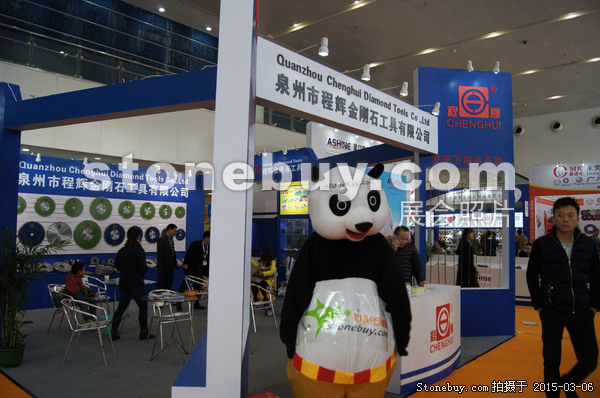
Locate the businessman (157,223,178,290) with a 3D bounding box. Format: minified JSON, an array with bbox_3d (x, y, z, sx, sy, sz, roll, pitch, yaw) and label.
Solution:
[{"bbox_3d":[-2.710,1.347,9.210,0.300,1.680,0.470,0,-4,18],"label":"businessman"}]

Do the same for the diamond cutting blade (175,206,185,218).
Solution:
[{"bbox_3d":[-2.984,0.345,11.227,0.295,0.295,0.015,5,-6,-43],"label":"diamond cutting blade"}]

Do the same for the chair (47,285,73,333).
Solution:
[{"bbox_3d":[-3.530,1.690,6.970,0.580,0.730,0.560,2,-4,-15],"label":"chair"}]

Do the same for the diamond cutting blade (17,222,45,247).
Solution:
[{"bbox_3d":[-5.155,0.689,8.671,0.020,0.470,0.470,-2,-5,42],"label":"diamond cutting blade"}]

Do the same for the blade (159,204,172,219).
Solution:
[{"bbox_3d":[-3.220,0.326,10.857,0.020,0.350,0.350,-2,-5,42],"label":"blade"}]

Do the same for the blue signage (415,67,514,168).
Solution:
[{"bbox_3d":[2.590,-1.240,7.090,1.540,1.550,0.200,1,-4,-7],"label":"blue signage"}]

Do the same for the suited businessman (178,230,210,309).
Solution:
[{"bbox_3d":[-2.030,1.414,9.131,0.600,1.570,0.550,-3,-6,38],"label":"suited businessman"}]

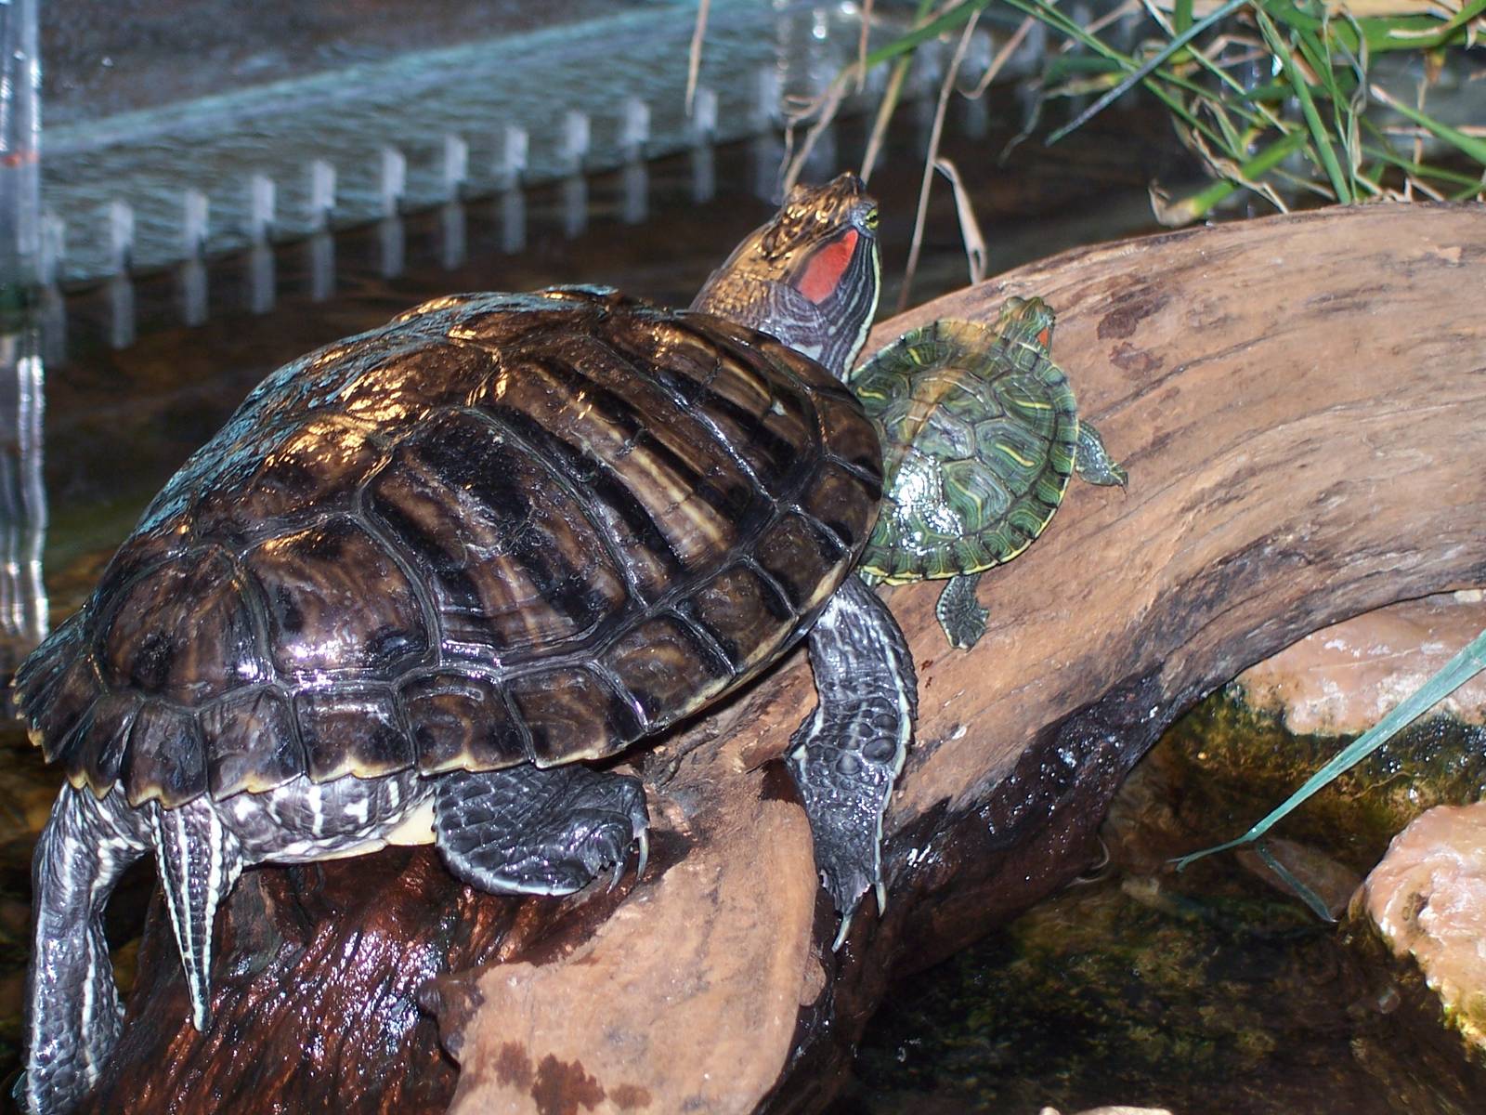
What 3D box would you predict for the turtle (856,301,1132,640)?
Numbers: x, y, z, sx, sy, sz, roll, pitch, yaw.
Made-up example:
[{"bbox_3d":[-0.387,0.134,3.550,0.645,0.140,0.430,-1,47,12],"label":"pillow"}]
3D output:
[{"bbox_3d":[0.049,-0.029,1.250,0.079,0.033,0.093,21,57,19],"label":"turtle"}]

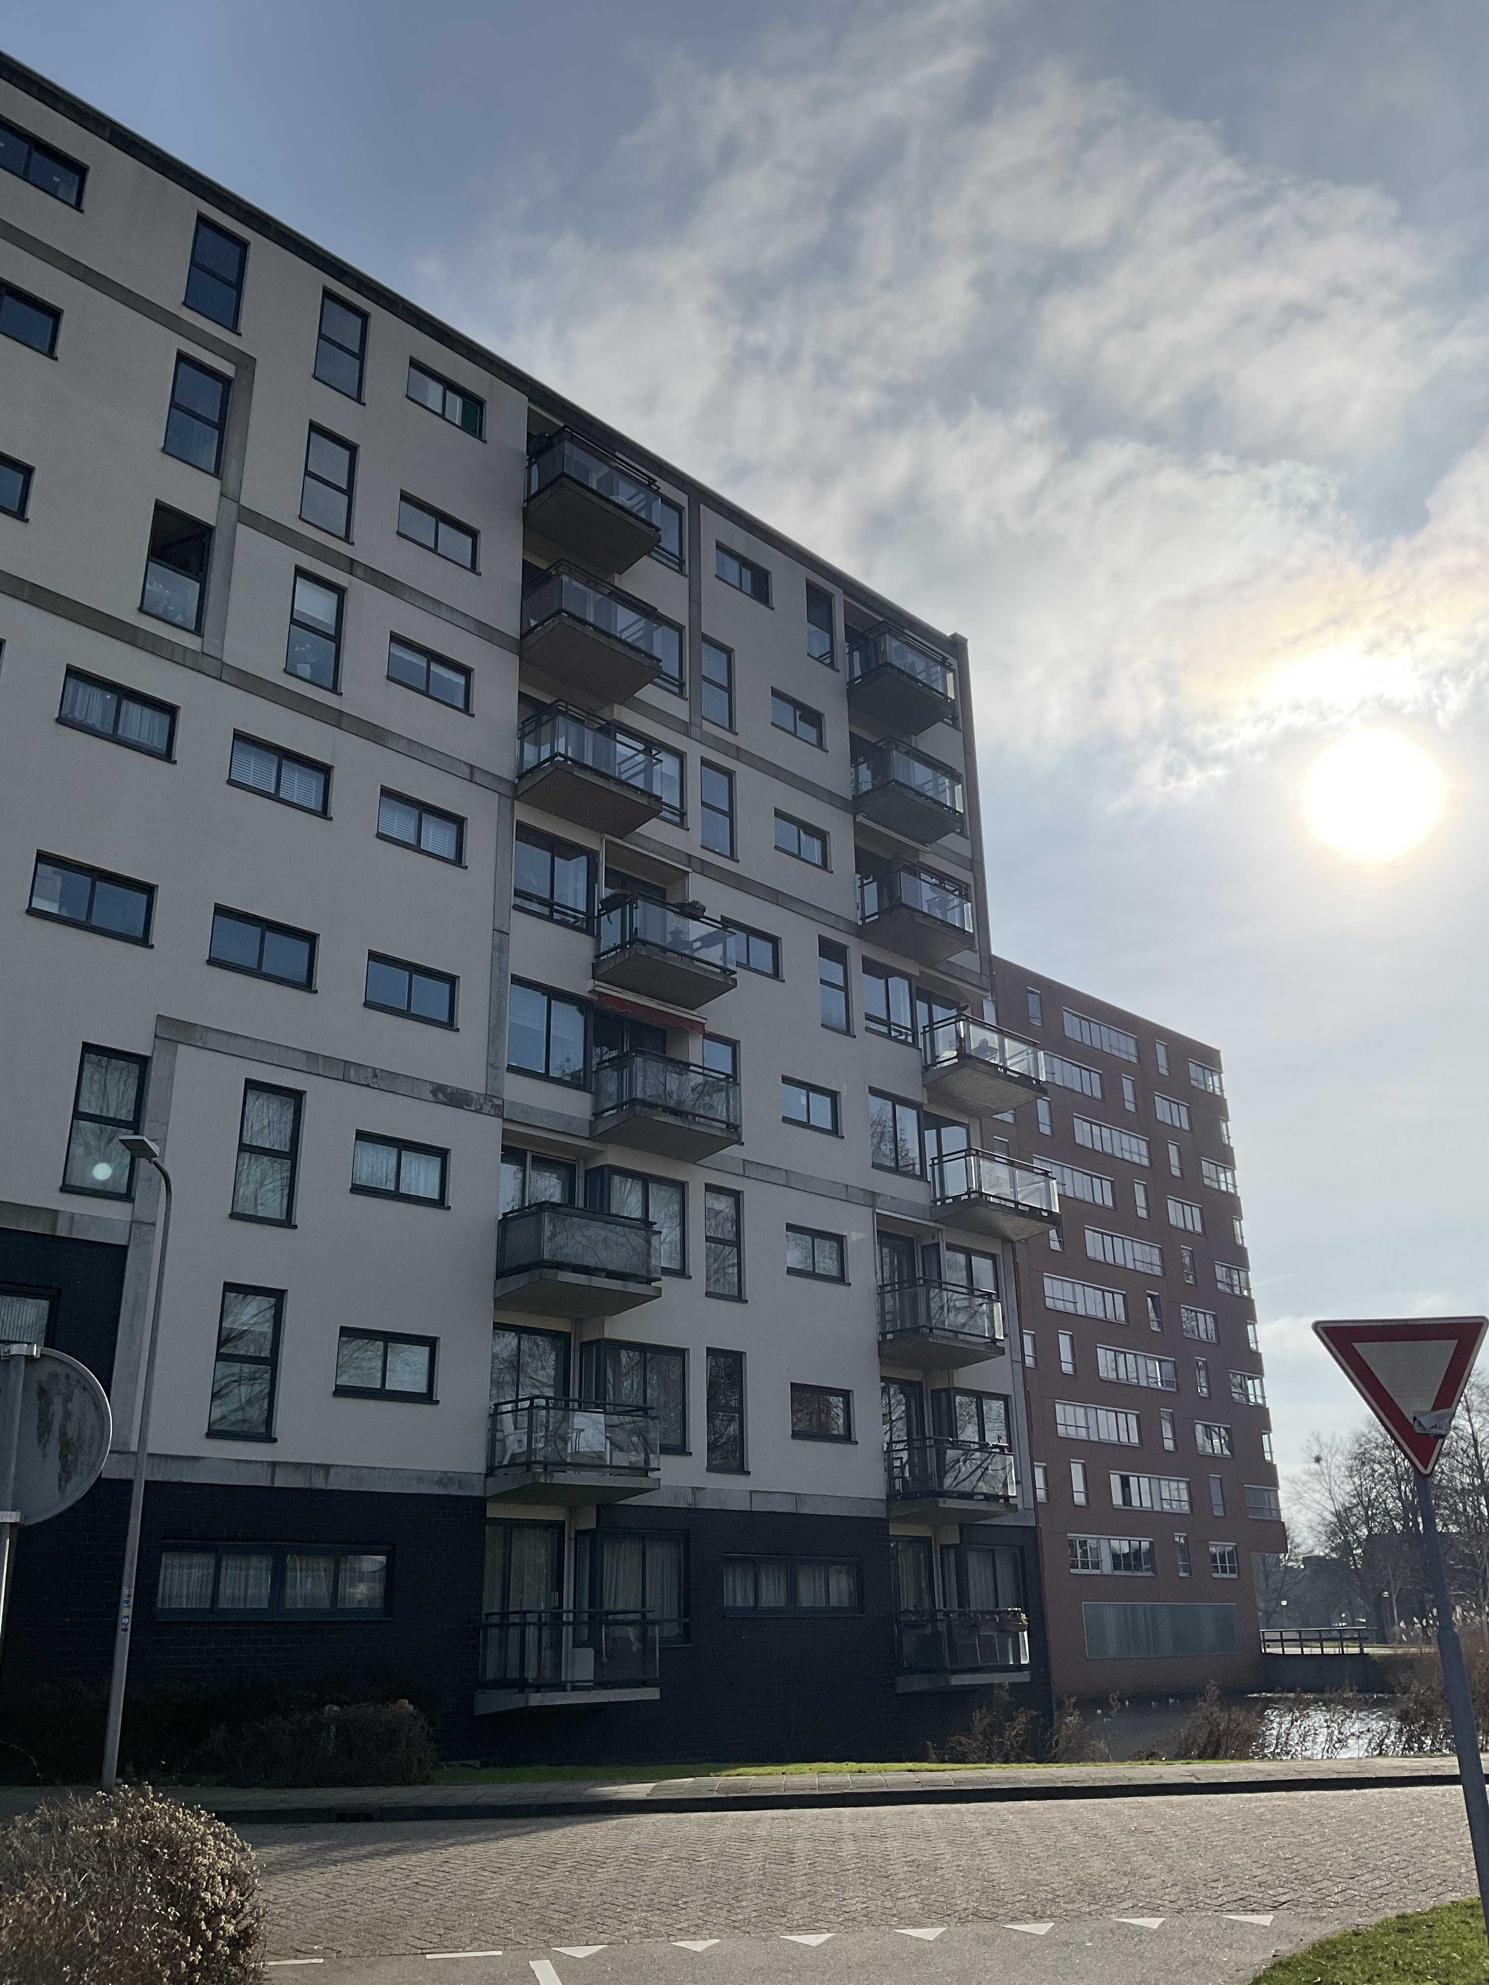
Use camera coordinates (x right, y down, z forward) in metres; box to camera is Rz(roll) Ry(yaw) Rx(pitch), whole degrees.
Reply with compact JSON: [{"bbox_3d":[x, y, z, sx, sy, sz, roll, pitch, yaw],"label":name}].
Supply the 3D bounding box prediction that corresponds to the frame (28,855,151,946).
[{"bbox_3d":[-8.807,-1.228,22.520,0.140,0.917,1.720,-20,-28,41],"label":"frame"}]

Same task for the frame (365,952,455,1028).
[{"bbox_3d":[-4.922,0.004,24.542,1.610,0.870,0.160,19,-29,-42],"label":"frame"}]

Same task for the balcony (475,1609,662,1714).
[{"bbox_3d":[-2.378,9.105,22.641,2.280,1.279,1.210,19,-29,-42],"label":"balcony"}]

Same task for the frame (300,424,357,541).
[{"bbox_3d":[-6.862,-8.407,27.504,0.140,1.947,0.968,-20,-28,41],"label":"frame"}]

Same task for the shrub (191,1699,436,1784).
[{"bbox_3d":[-4.141,7.285,16.180,2.050,0.720,1.200,-1,-21,0],"label":"shrub"}]

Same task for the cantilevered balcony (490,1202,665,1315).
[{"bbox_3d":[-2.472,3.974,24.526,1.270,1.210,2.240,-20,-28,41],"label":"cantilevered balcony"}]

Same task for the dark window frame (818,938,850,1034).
[{"bbox_3d":[1.666,-0.108,31.478,0.120,1.828,0.830,-20,-28,41],"label":"dark window frame"}]

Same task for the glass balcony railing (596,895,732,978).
[{"bbox_3d":[-1.249,-0.788,27.445,2.243,0.827,1.077,19,-29,-41],"label":"glass balcony railing"}]

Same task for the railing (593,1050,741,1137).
[{"bbox_3d":[-1.242,1.712,26.806,1.021,0.968,2.215,-21,-29,41],"label":"railing"}]

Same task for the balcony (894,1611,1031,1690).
[{"bbox_3d":[3.975,11.910,30.045,1.185,1.360,2.472,-20,-28,41],"label":"balcony"}]

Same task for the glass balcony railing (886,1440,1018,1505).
[{"bbox_3d":[3.654,8.590,29.200,1.072,1.238,2.272,-21,-29,41],"label":"glass balcony railing"}]

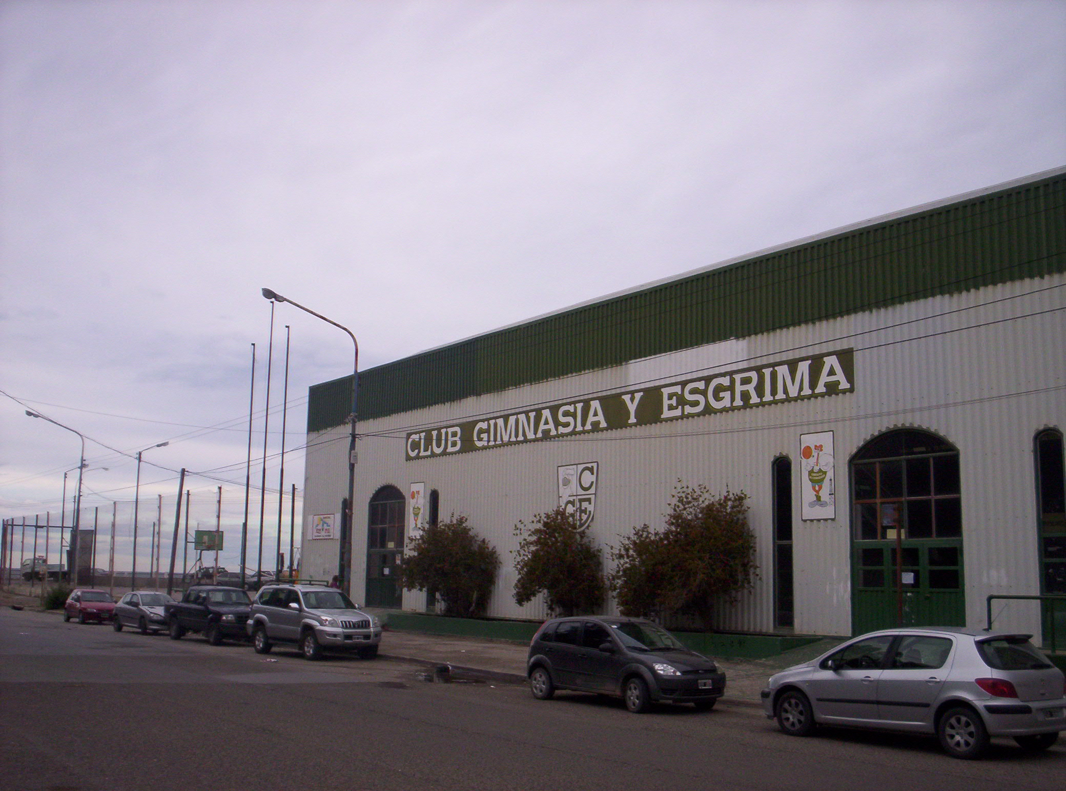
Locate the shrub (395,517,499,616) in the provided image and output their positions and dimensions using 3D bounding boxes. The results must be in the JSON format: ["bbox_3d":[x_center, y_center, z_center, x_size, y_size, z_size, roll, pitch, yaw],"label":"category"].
[{"bbox_3d":[-2.972,6.042,40.323,3.200,3.620,3.700,8,-11,-36],"label":"shrub"}]

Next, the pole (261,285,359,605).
[{"bbox_3d":[-6.365,2.077,31.658,3.120,9.830,0.340,8,-11,-36],"label":"pole"}]

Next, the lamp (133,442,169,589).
[{"bbox_3d":[-23.942,7.792,70.963,2.000,10.050,0.300,8,-11,-36],"label":"lamp"}]

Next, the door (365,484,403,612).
[{"bbox_3d":[-5.730,5.922,44.583,0.250,4.788,2.940,8,-11,-36],"label":"door"}]

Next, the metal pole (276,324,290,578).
[{"bbox_3d":[-11.250,3.309,50.887,0.150,13.219,0.150,8,-11,-36],"label":"metal pole"}]

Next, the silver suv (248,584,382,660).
[{"bbox_3d":[-5.748,5.864,29.601,1.880,1.880,4.780,8,-12,-37],"label":"silver suv"}]

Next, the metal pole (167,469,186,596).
[{"bbox_3d":[-17.806,7.228,56.623,0.200,7.180,0.200,10,-12,-35],"label":"metal pole"}]

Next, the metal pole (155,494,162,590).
[{"bbox_3d":[-22.186,9.025,67.132,0.140,6.400,0.140,8,-11,-36],"label":"metal pole"}]

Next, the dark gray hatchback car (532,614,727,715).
[{"bbox_3d":[1.519,4.529,19.395,1.690,1.470,3.920,8,-11,-36],"label":"dark gray hatchback car"}]

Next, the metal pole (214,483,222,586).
[{"bbox_3d":[-16.053,7.796,57.697,0.150,6.404,0.150,8,-11,-36],"label":"metal pole"}]

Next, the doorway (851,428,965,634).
[{"bbox_3d":[8.389,3.127,25.634,0.250,4.726,2.980,8,-11,-36],"label":"doorway"}]

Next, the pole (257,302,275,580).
[{"bbox_3d":[-10.283,2.511,43.509,0.150,12.600,0.150,8,-11,-36],"label":"pole"}]

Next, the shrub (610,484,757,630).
[{"bbox_3d":[3.838,4.220,29.563,2.500,3.858,4.829,8,-11,-36],"label":"shrub"}]

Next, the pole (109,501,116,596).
[{"bbox_3d":[-26.523,9.900,71.744,0.130,6.356,0.130,8,-11,-36],"label":"pole"}]

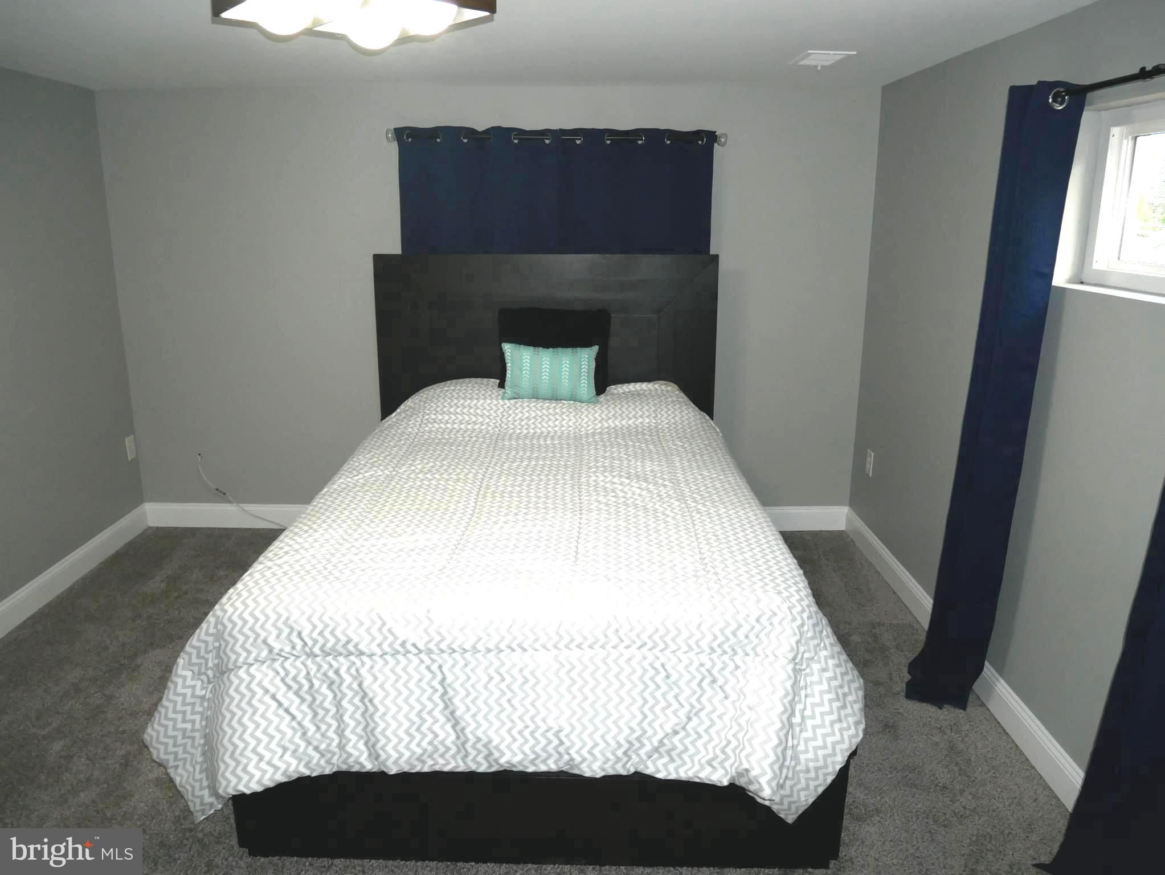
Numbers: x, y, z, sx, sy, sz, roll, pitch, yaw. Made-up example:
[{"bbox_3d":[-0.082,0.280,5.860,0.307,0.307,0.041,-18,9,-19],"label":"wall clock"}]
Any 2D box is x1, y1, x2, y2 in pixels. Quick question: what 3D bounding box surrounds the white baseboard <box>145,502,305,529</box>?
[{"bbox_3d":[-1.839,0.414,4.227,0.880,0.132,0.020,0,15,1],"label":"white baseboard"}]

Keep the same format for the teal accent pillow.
[{"bbox_3d":[-0.148,-0.283,3.608,0.430,0.275,0.110,0,-9,1],"label":"teal accent pillow"}]

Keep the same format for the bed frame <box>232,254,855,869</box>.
[{"bbox_3d":[-0.148,0.102,2.936,1.640,1.404,2.280,0,15,0],"label":"bed frame"}]

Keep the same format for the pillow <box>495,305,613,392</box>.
[{"bbox_3d":[-0.132,-0.404,3.753,0.500,0.430,0.140,0,-5,1],"label":"pillow"}]

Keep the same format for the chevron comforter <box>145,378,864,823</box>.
[{"bbox_3d":[-0.194,0.347,2.865,1.840,0.720,2.130,0,15,0],"label":"chevron comforter"}]

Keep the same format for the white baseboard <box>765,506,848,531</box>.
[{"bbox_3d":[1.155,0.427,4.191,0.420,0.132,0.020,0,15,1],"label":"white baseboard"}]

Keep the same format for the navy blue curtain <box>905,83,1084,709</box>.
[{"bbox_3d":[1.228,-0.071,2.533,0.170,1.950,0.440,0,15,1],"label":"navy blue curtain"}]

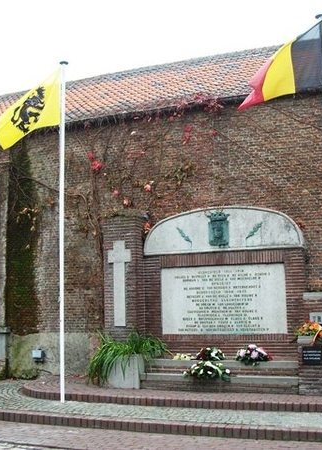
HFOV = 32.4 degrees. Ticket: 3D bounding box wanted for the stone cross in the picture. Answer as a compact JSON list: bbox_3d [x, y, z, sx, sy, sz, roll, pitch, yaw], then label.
[{"bbox_3d":[-0.769,1.097,10.361,0.474,1.593,0.068,-4,-8,20],"label":"stone cross"}]

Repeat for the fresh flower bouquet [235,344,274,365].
[{"bbox_3d":[1.551,2.153,9.185,0.621,0.330,0.387,-4,-8,20],"label":"fresh flower bouquet"}]

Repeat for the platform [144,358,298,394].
[{"bbox_3d":[1.000,2.523,9.336,2.594,0.486,0.600,-4,-8,20],"label":"platform"}]

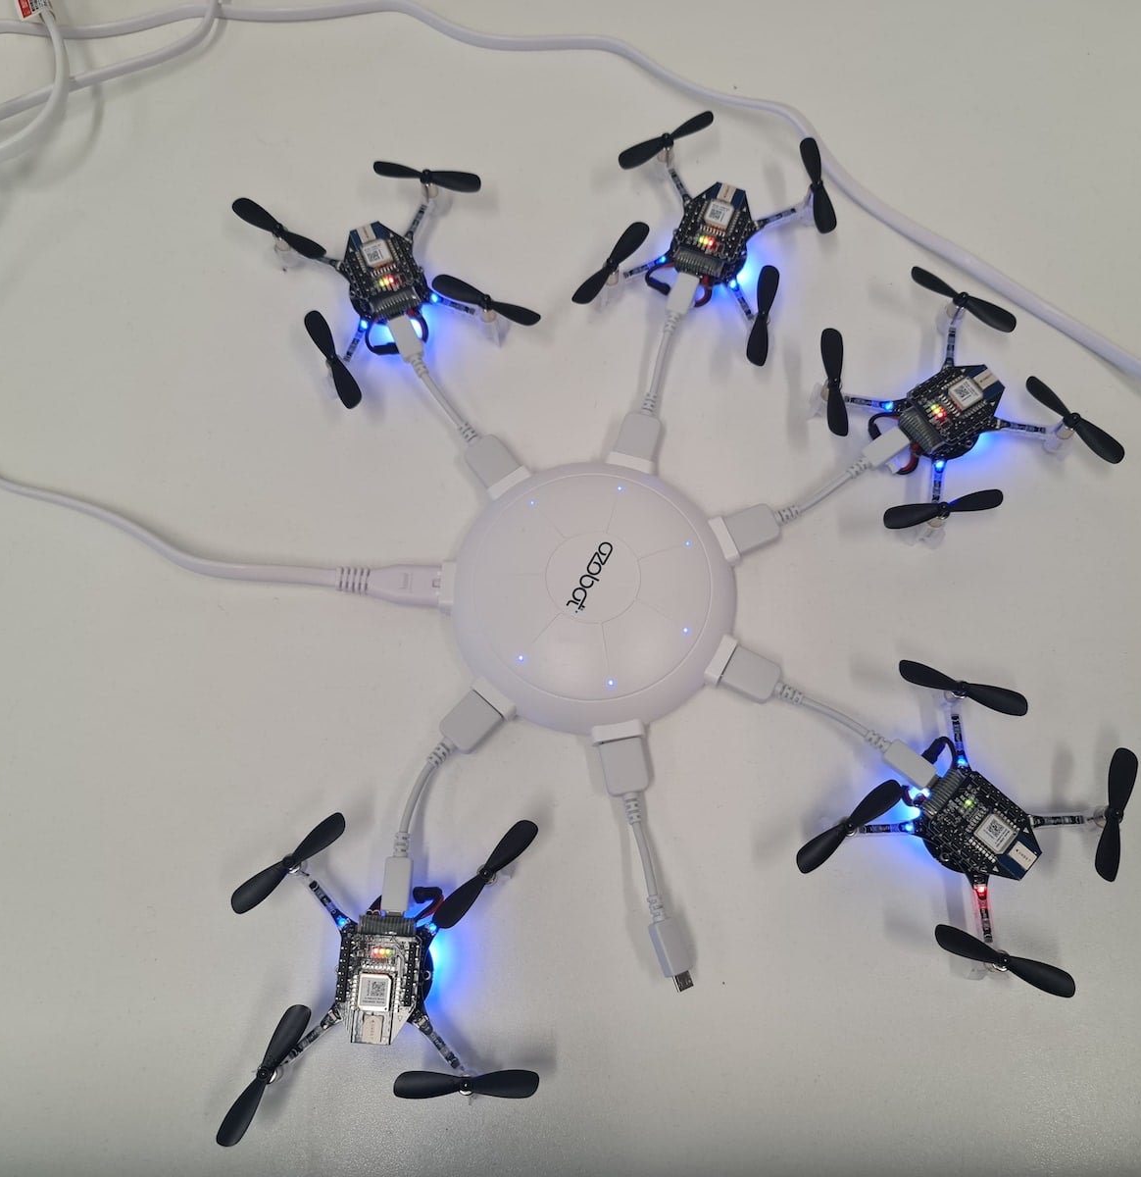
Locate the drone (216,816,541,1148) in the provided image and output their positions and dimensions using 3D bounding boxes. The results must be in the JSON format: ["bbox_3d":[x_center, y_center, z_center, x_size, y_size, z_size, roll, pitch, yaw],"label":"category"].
[{"bbox_3d":[-0.061,0.130,0.380,0.105,0.030,0.105,3,72,1],"label":"drone"}]

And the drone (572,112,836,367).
[{"bbox_3d":[0.058,-0.144,0.473,0.094,0.030,0.111,22,73,7],"label":"drone"}]

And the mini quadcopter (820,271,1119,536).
[{"bbox_3d":[0.144,-0.065,0.448,0.099,0.030,0.107,-33,75,-10],"label":"mini quadcopter"}]

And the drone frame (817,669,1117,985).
[{"bbox_3d":[0.140,0.083,0.397,0.104,0.030,0.104,41,76,12],"label":"drone frame"}]

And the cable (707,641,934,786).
[{"bbox_3d":[0.091,0.046,0.413,0.088,0.015,0.019,30,74,9],"label":"cable"}]

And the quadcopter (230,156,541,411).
[{"bbox_3d":[-0.073,-0.126,0.468,0.099,0.030,0.108,-22,73,-7],"label":"quadcopter"}]

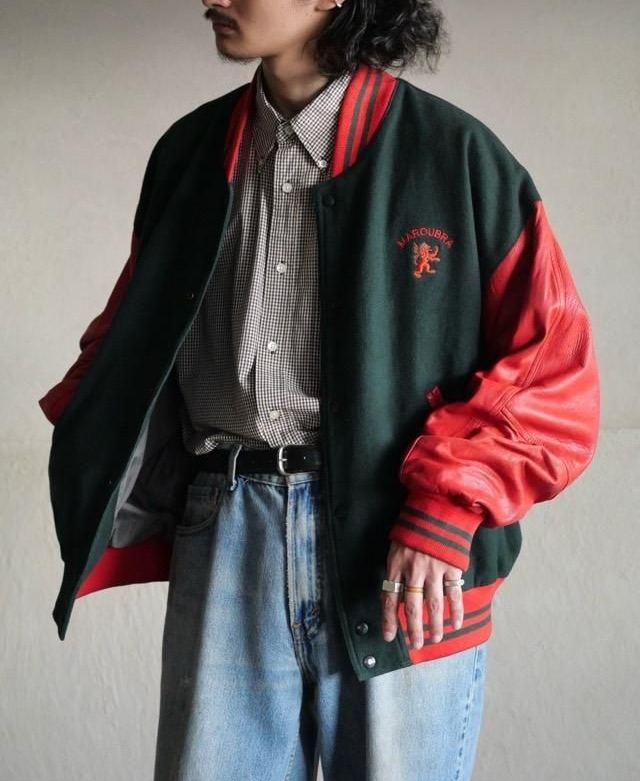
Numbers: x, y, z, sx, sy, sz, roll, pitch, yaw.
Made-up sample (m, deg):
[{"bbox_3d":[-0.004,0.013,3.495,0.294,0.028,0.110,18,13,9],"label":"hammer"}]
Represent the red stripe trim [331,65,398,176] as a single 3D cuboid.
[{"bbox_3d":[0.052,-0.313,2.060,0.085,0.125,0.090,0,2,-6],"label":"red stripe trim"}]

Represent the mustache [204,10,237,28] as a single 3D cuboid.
[{"bbox_3d":[-0.118,-0.431,2.060,0.022,0.017,0.055,-2,3,-37],"label":"mustache"}]

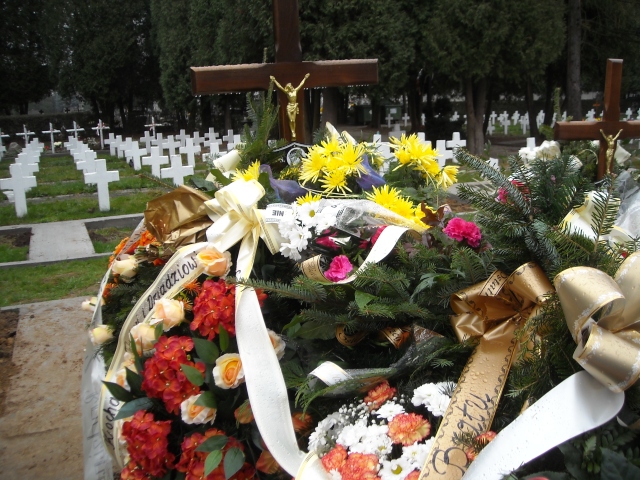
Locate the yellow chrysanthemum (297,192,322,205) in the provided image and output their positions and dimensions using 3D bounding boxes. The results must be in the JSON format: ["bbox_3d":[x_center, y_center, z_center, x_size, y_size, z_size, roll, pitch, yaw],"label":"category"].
[{"bbox_3d":[-0.029,-0.114,1.820,0.078,0.050,0.070,-1,11,0],"label":"yellow chrysanthemum"}]

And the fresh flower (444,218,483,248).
[{"bbox_3d":[0.370,-0.019,1.680,0.100,0.080,0.075,-2,11,-6],"label":"fresh flower"}]

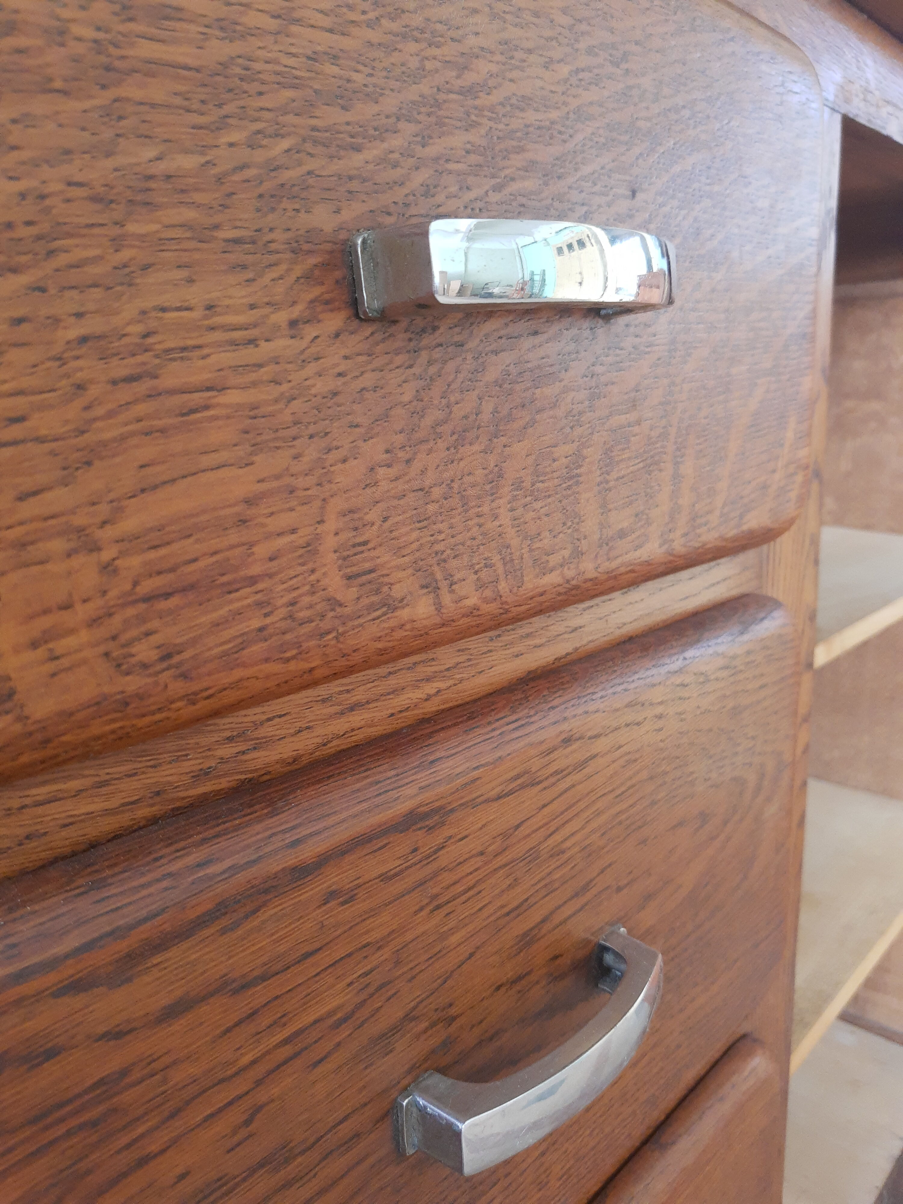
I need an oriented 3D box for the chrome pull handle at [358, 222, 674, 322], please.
[{"bbox_3d":[0.024,-0.075,0.206,0.024,0.016,0.102,10,20,43],"label":"chrome pull handle"}]

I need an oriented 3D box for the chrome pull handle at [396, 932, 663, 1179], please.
[{"bbox_3d":[0.032,0.122,0.250,0.024,0.016,0.103,10,18,43],"label":"chrome pull handle"}]

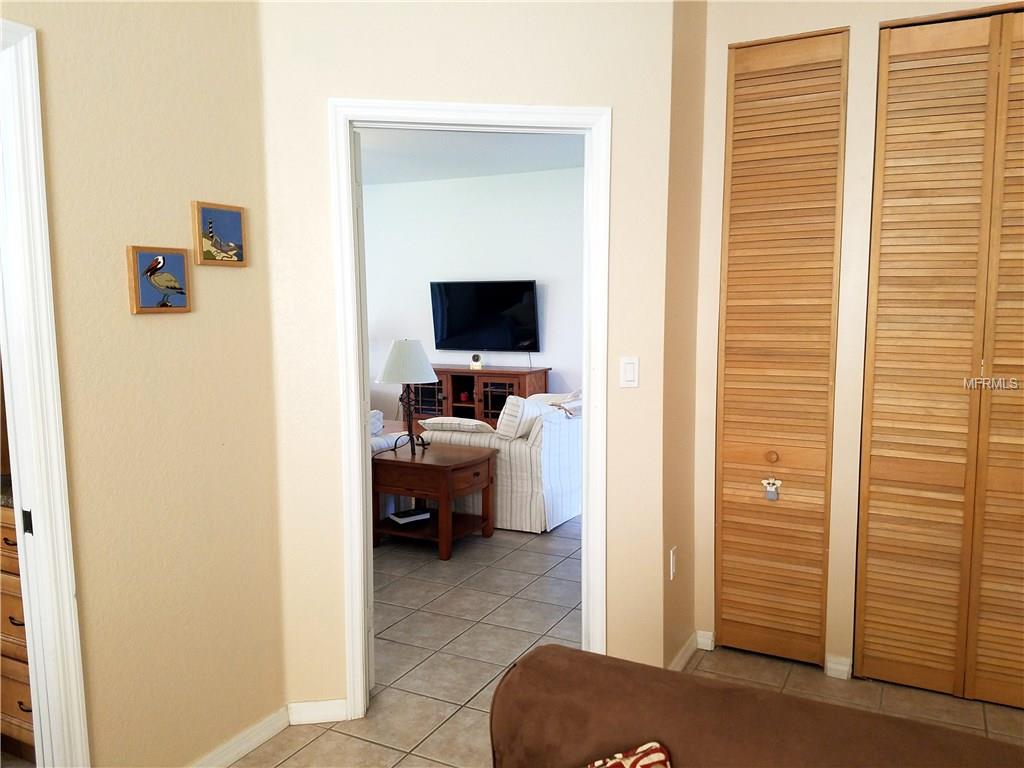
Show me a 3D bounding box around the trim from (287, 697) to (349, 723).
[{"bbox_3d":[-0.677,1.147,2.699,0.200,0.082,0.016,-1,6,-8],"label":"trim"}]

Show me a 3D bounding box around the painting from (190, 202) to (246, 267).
[{"bbox_3d":[-0.882,-0.450,2.330,0.020,0.183,0.184,3,7,27],"label":"painting"}]

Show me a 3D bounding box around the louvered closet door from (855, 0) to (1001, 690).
[{"bbox_3d":[1.484,-0.058,2.770,0.362,2.385,0.035,3,7,26],"label":"louvered closet door"}]

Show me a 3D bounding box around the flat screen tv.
[{"bbox_3d":[-0.283,-0.691,7.862,1.220,0.705,0.050,3,13,28],"label":"flat screen tv"}]

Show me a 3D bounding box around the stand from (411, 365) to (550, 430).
[{"bbox_3d":[-0.390,0.244,7.792,1.500,0.817,0.482,3,7,28],"label":"stand"}]

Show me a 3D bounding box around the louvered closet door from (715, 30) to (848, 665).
[{"bbox_3d":[1.045,-0.099,3.023,0.430,2.420,0.035,3,7,26],"label":"louvered closet door"}]

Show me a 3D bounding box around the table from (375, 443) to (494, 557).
[{"bbox_3d":[-0.492,0.699,4.705,0.640,0.553,0.550,3,7,28],"label":"table"}]

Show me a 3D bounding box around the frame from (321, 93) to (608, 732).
[{"bbox_3d":[-0.126,0.110,2.725,0.945,2.105,0.120,-1,6,-9],"label":"frame"}]

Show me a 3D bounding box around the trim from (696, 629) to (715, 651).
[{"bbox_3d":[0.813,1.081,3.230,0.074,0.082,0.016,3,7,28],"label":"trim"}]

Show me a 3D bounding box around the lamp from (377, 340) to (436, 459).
[{"bbox_3d":[-0.619,0.076,4.723,0.370,0.700,0.370,0,6,0],"label":"lamp"}]

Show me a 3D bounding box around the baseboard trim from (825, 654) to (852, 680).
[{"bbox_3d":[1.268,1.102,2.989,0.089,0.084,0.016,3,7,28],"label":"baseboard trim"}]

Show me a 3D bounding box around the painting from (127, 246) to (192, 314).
[{"bbox_3d":[-0.976,-0.286,2.138,0.020,0.178,0.175,3,7,28],"label":"painting"}]

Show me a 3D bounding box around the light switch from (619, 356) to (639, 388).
[{"bbox_3d":[0.419,-0.040,2.751,0.070,0.114,0.010,-1,6,-9],"label":"light switch"}]

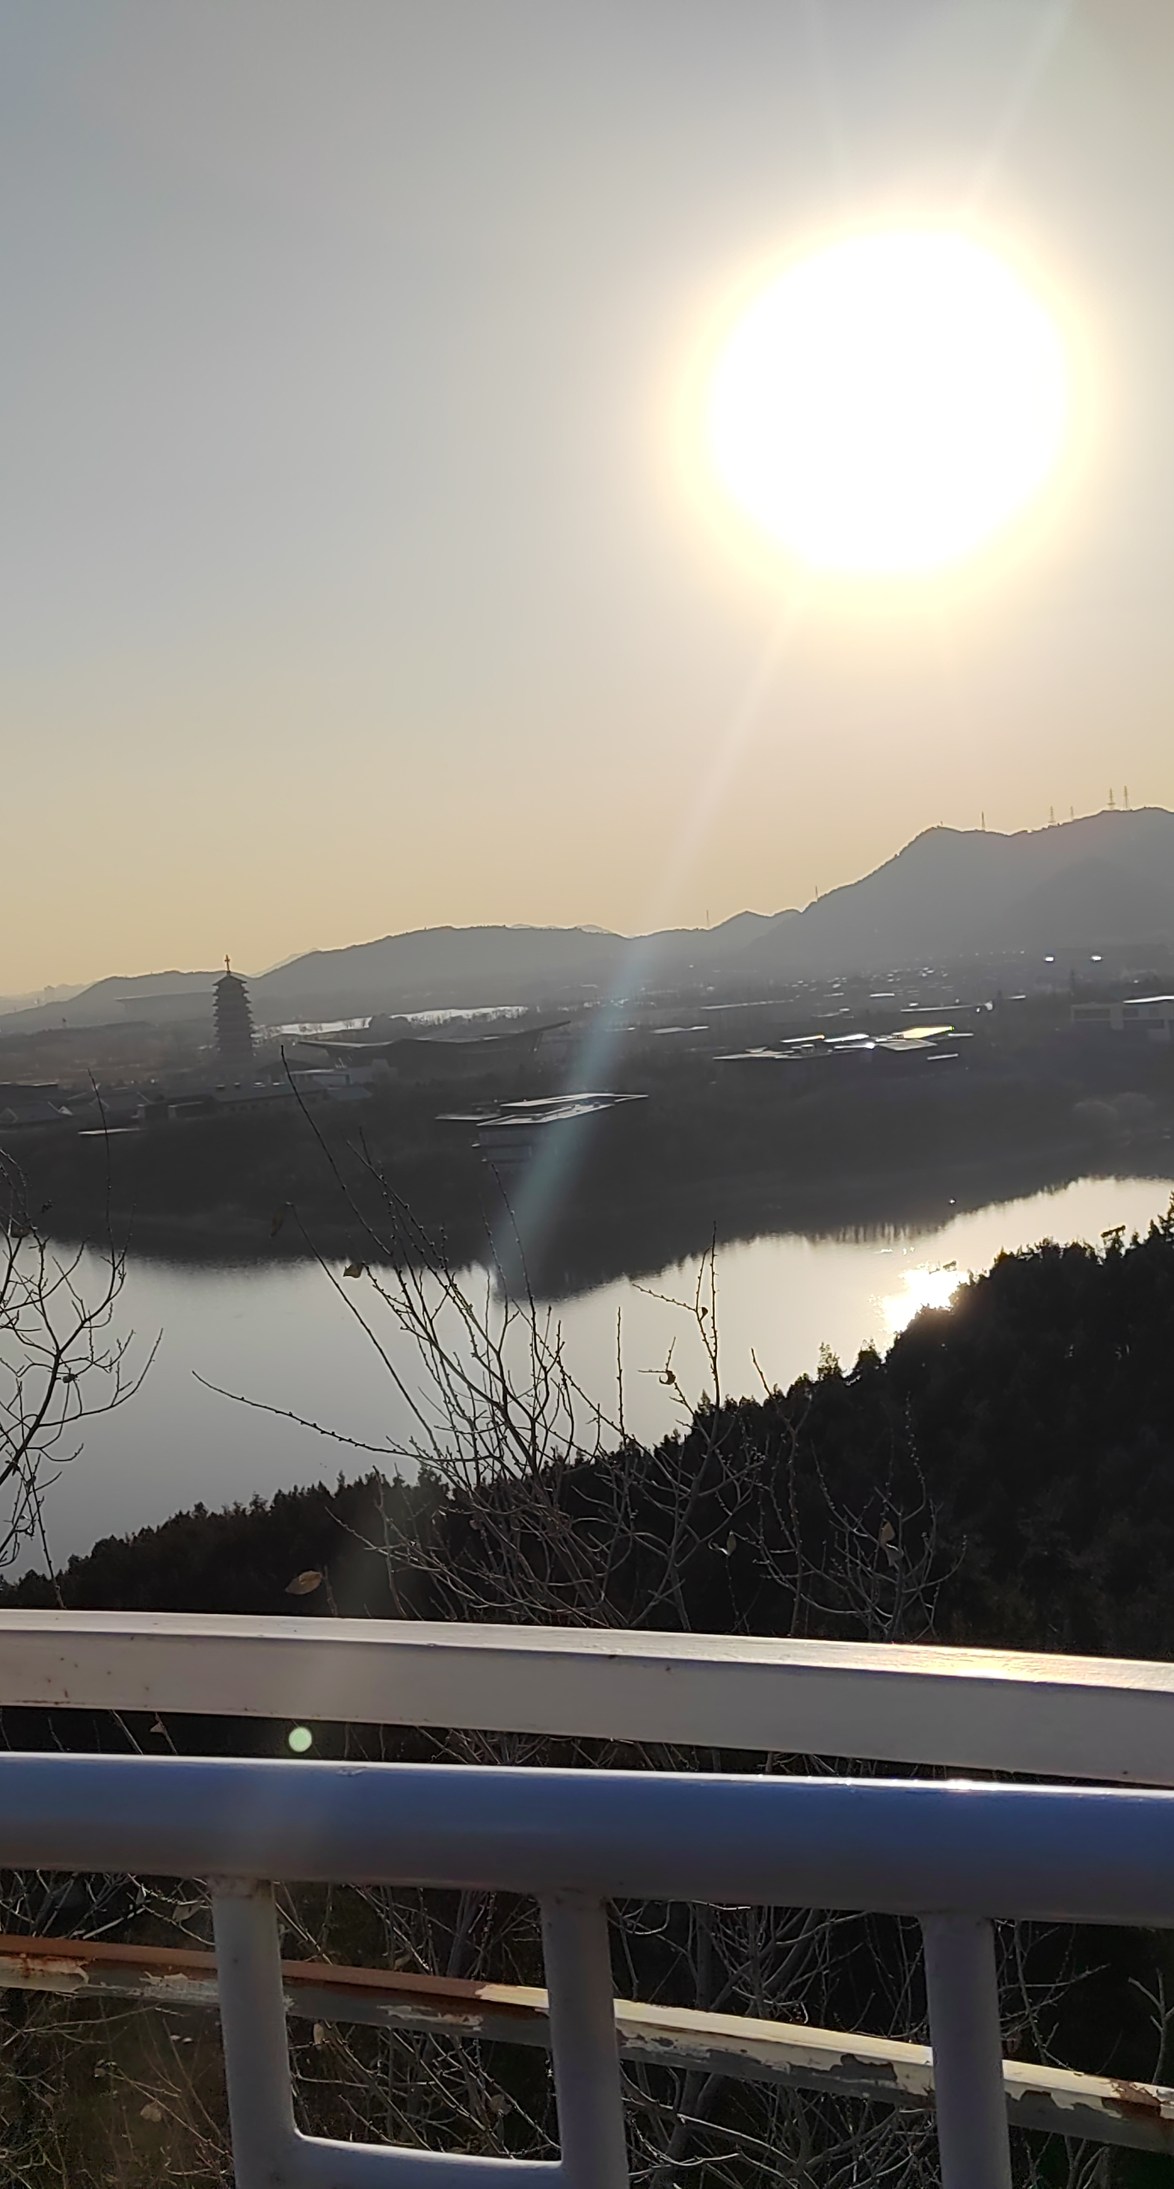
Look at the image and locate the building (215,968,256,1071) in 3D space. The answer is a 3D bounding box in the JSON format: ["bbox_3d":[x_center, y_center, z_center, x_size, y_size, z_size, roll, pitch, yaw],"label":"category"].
[{"bbox_3d":[-233.732,-50.916,1285.000,27.000,74.000,27.000,-5,4,-10],"label":"building"}]

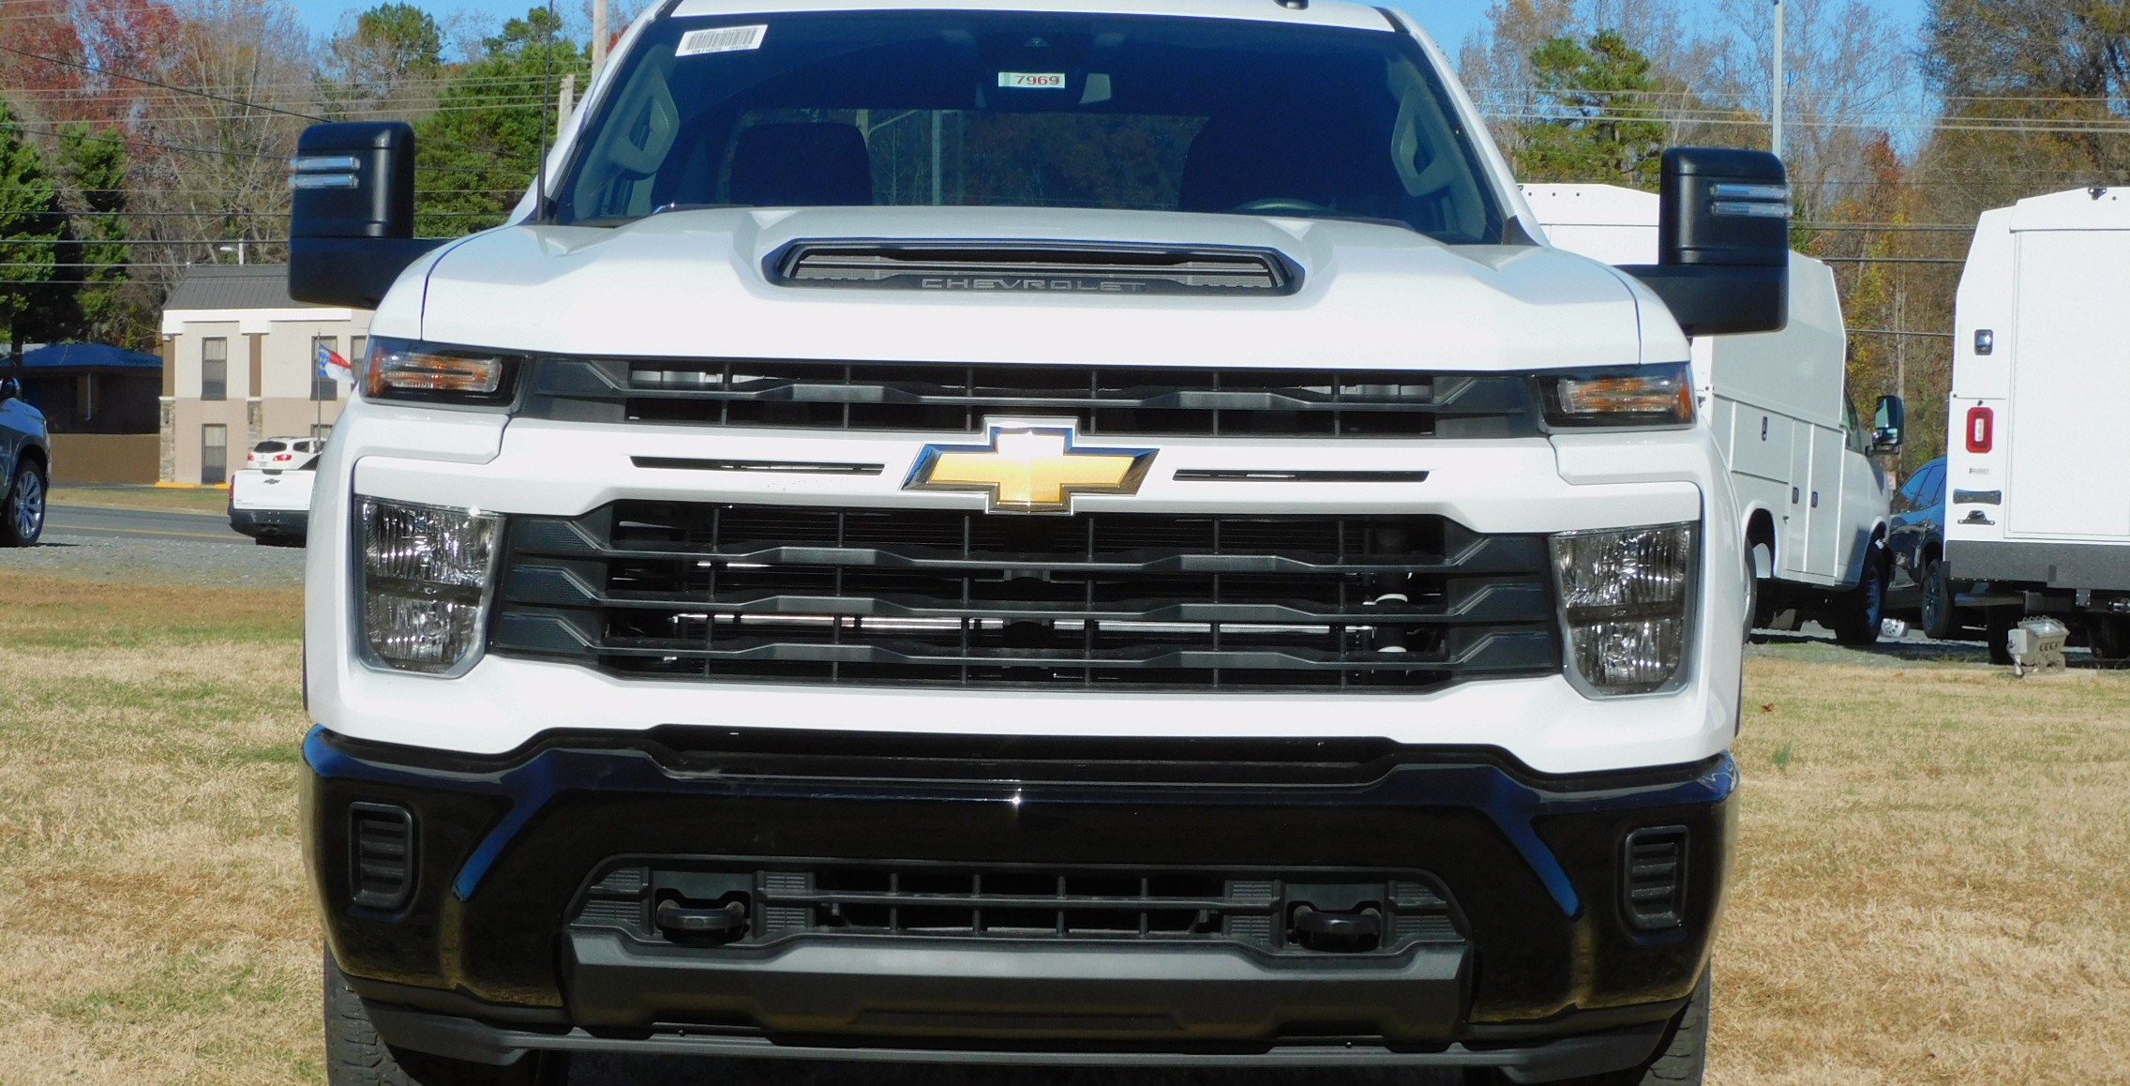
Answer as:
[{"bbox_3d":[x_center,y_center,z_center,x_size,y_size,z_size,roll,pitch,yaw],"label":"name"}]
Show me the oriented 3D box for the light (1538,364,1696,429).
[{"bbox_3d":[0.748,-0.198,5.420,0.210,0.085,0.200,1,2,0],"label":"light"}]

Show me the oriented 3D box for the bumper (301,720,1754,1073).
[{"bbox_3d":[-0.059,0.487,5.380,2.020,0.450,0.500,1,2,0],"label":"bumper"}]

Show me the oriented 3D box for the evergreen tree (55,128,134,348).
[{"bbox_3d":[-34.533,-8.774,142.000,2.900,12.200,2.900,1,2,0],"label":"evergreen tree"}]

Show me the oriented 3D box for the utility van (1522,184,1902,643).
[{"bbox_3d":[4.070,-0.800,27.500,2.150,2.760,5.650,2,-1,23],"label":"utility van"}]

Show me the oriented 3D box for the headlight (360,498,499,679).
[{"bbox_3d":[-0.864,0.059,5.420,0.185,0.240,0.160,1,2,7],"label":"headlight"}]

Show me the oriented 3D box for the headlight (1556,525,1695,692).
[{"bbox_3d":[0.752,0.091,5.380,0.200,0.230,0.200,1,2,0],"label":"headlight"}]

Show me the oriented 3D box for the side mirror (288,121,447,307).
[{"bbox_3d":[-1.190,-0.566,6.920,0.310,0.315,0.200,1,2,0],"label":"side mirror"}]

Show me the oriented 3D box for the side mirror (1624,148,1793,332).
[{"bbox_3d":[1.100,-0.525,6.970,0.340,0.327,0.200,1,2,-1],"label":"side mirror"}]

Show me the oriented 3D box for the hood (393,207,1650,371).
[{"bbox_3d":[-0.048,-0.388,5.920,1.700,0.260,1.420,1,2,0],"label":"hood"}]

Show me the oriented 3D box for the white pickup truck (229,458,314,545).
[{"bbox_3d":[-10.700,-0.830,63.900,1.950,1.800,5.600,2,2,31],"label":"white pickup truck"}]

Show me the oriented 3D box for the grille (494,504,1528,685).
[{"bbox_3d":[-0.053,0.072,5.220,1.390,0.235,0.150,1,2,0],"label":"grille"}]

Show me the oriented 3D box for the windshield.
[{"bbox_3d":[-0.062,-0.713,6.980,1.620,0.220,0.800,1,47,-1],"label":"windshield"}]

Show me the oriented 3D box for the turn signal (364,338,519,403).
[{"bbox_3d":[-0.845,-0.232,5.420,0.210,0.085,0.200,1,2,0],"label":"turn signal"}]

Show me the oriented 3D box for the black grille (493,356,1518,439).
[{"bbox_3d":[-0.048,-0.194,5.310,1.360,0.093,0.150,1,2,-1],"label":"black grille"}]

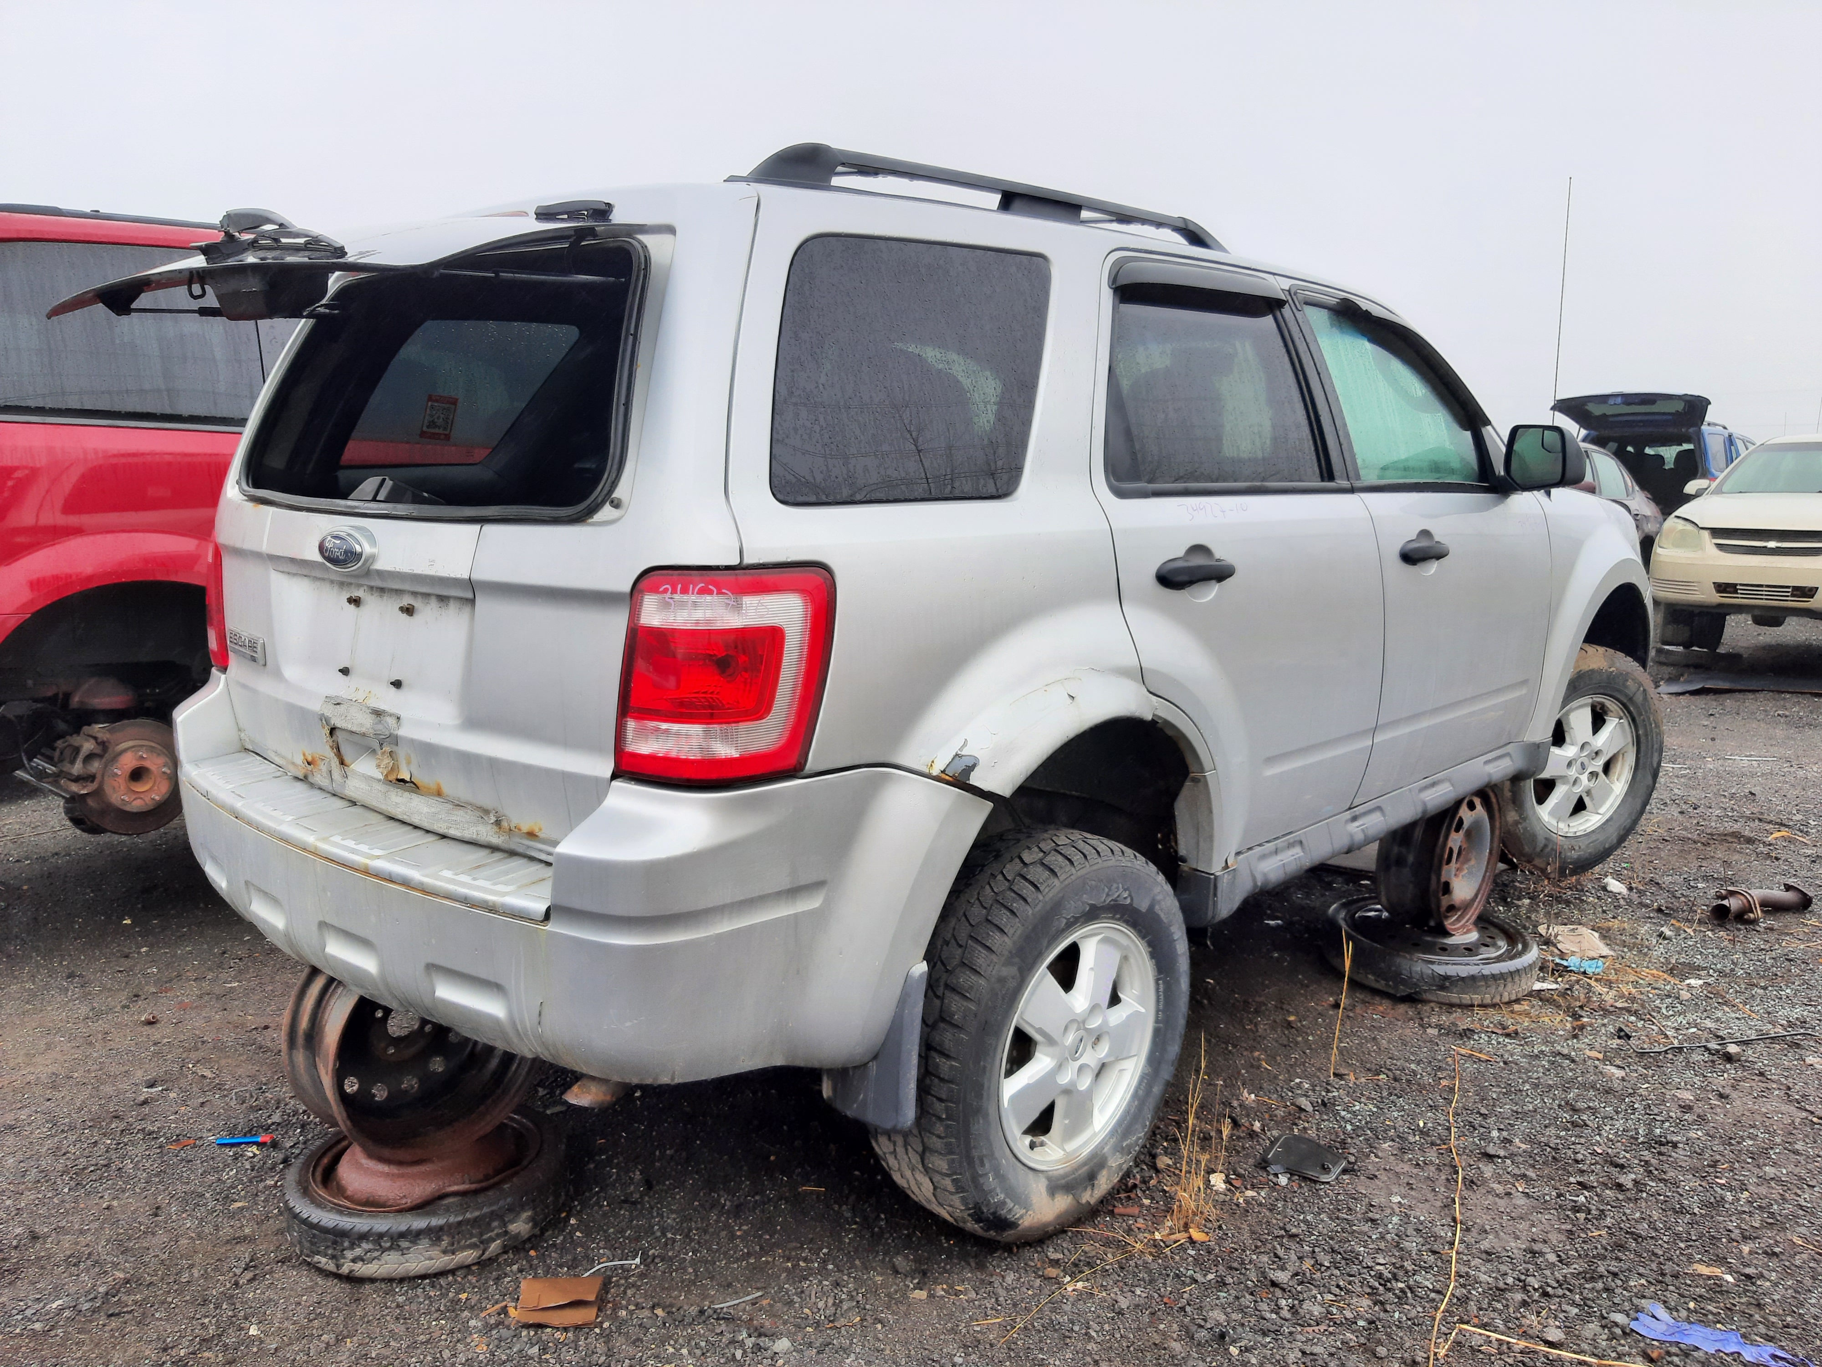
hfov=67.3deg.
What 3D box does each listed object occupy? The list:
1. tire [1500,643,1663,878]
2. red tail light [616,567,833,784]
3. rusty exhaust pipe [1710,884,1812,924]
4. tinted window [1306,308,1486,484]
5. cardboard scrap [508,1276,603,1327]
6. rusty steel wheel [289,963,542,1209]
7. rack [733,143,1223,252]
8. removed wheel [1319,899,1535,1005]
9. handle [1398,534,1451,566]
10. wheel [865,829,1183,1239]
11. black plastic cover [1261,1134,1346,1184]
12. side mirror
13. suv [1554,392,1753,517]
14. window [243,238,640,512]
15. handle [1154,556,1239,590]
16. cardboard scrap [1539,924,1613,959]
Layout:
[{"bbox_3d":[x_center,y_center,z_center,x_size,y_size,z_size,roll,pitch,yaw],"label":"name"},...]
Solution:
[{"bbox_3d":[2.023,0.241,4.264,0.720,0.720,0.235,-4,10,-23],"label":"tire"},{"bbox_3d":[-0.247,-0.017,1.791,0.225,0.290,0.235,9,13,42],"label":"red tail light"},{"bbox_3d":[2.732,0.693,4.423,0.390,0.105,0.120,-3,10,-21],"label":"rusty exhaust pipe"},{"bbox_3d":[1.135,-0.660,3.190,0.040,0.420,0.760,-15,-4,44],"label":"tinted window"},{"bbox_3d":[-0.591,1.036,2.301,0.142,0.030,0.128,-1,9,-7],"label":"cardboard scrap"},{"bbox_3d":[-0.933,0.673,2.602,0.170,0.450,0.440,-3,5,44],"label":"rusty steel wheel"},{"bbox_3d":[0.213,-0.851,2.436,0.065,0.090,1.340,9,14,43],"label":"rack"},{"bbox_3d":[1.425,0.737,3.770,0.555,0.125,0.555,0,10,0],"label":"removed wheel"},{"bbox_3d":[1.176,-0.306,3.128,0.055,0.065,0.220,9,12,43],"label":"handle"},{"bbox_3d":[0.227,0.607,2.399,0.235,0.720,0.720,9,13,42],"label":"wheel"},{"bbox_3d":[0.803,0.974,2.792,0.145,0.030,0.155,6,10,31],"label":"black plastic cover"},{"bbox_3d":[1.586,-0.561,3.417,0.205,0.185,0.135,9,13,42],"label":"side mirror"},{"bbox_3d":[10.245,-2.660,18.417,1.820,1.880,4.550,8,12,38],"label":"suv"},{"bbox_3d":[-0.812,-0.505,2.299,1.280,0.437,0.070,9,-11,43],"label":"window"},{"bbox_3d":[0.510,-0.199,2.438,0.055,0.065,0.220,9,12,43],"label":"handle"},{"bbox_3d":[1.963,0.743,3.990,0.180,0.030,0.250,0,10,2],"label":"cardboard scrap"}]

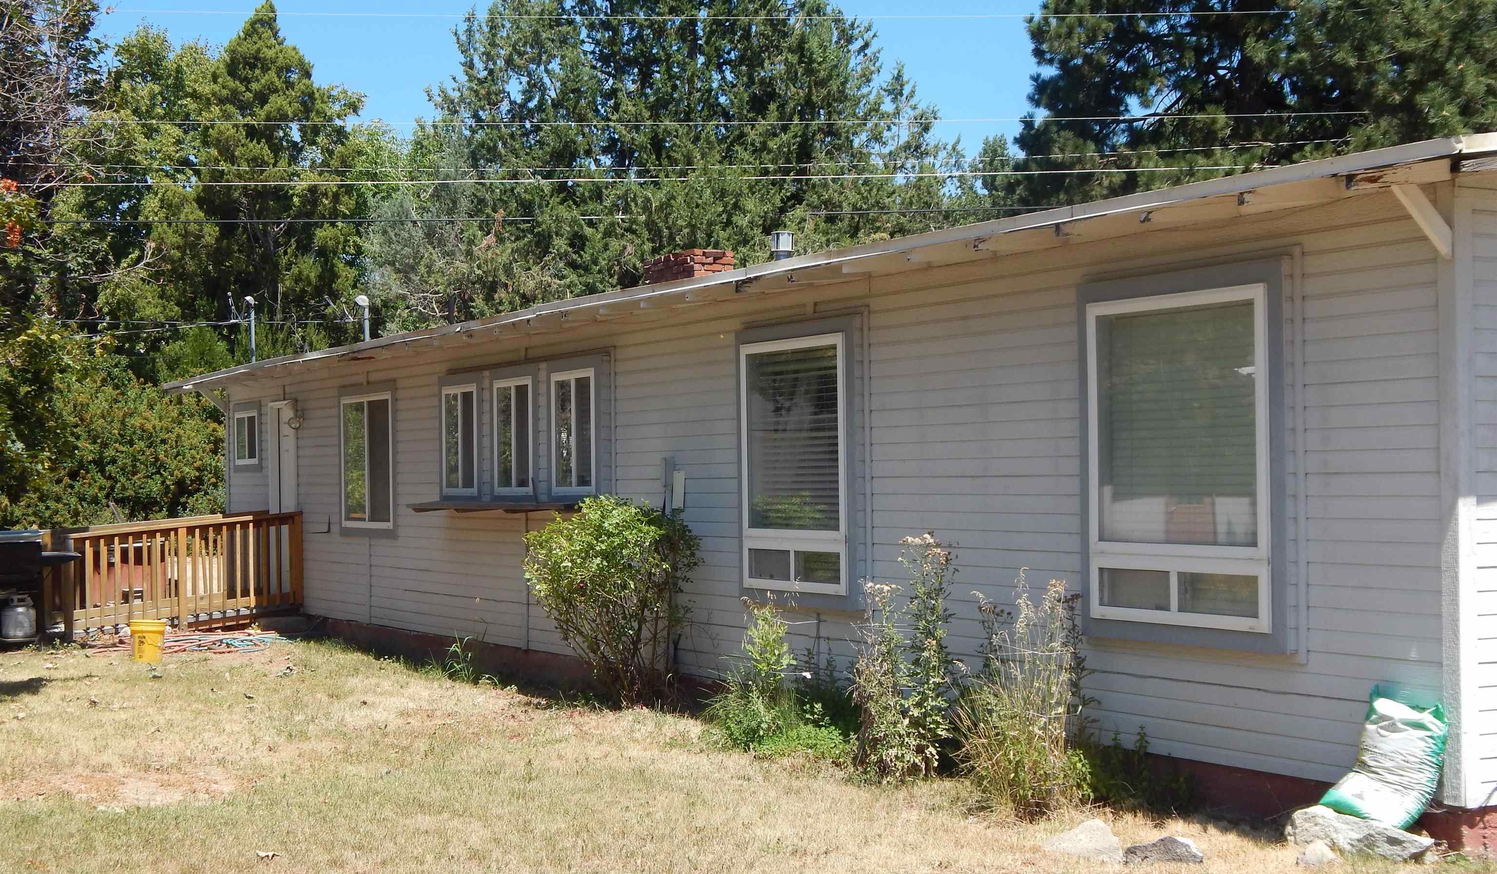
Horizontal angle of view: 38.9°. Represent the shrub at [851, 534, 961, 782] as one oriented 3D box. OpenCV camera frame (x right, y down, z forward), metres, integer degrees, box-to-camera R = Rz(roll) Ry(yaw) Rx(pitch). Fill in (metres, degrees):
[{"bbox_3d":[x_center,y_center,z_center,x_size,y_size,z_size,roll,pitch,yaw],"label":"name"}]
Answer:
[{"bbox_3d":[0.791,1.108,10.650,0.520,1.200,0.520,0,-1,-29],"label":"shrub"}]

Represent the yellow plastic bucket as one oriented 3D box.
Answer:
[{"bbox_3d":[-5.125,1.743,18.100,0.310,0.375,0.310,0,-1,-29],"label":"yellow plastic bucket"}]

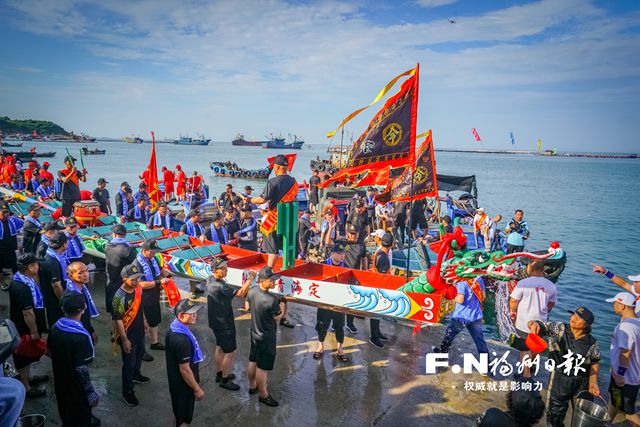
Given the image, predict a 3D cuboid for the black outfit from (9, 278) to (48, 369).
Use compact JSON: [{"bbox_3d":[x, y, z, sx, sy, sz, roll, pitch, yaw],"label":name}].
[{"bbox_3d":[-3.390,1.265,5.200,0.370,0.960,0.460,-2,9,-24],"label":"black outfit"}]

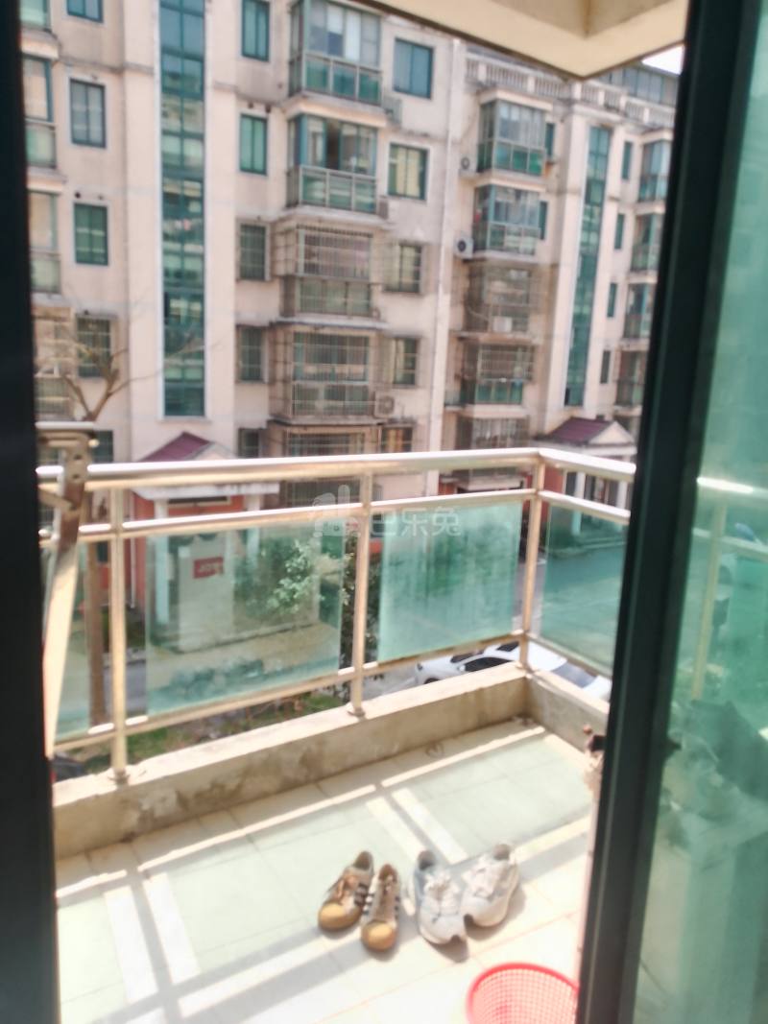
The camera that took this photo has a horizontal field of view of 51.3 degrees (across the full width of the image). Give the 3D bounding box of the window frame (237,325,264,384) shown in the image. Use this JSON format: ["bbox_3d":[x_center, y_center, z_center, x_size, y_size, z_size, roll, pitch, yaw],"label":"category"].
[{"bbox_3d":[-3.928,-4.635,23.429,0.756,1.626,0.150,-4,13,-30],"label":"window frame"}]

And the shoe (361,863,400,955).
[{"bbox_3d":[0.000,0.990,2.033,0.093,0.100,0.255,3,11,4],"label":"shoe"}]

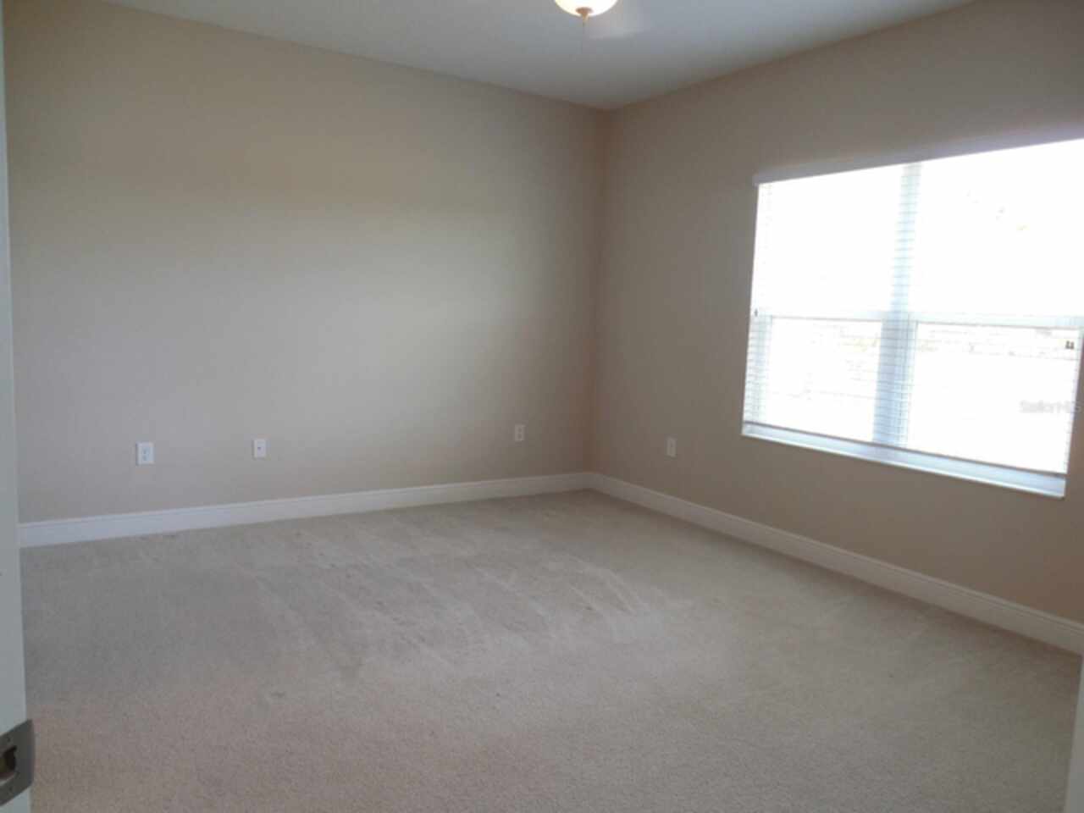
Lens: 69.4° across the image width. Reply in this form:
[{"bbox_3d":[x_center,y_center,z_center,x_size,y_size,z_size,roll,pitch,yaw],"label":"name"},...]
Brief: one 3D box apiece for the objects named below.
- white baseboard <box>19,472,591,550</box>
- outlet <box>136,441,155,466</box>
[{"bbox_3d":[-1.198,0.599,4.881,3.700,0.126,0.016,-2,8,-33],"label":"white baseboard"},{"bbox_3d":[-2.135,0.253,4.215,0.078,0.121,0.010,-2,8,-33],"label":"outlet"}]

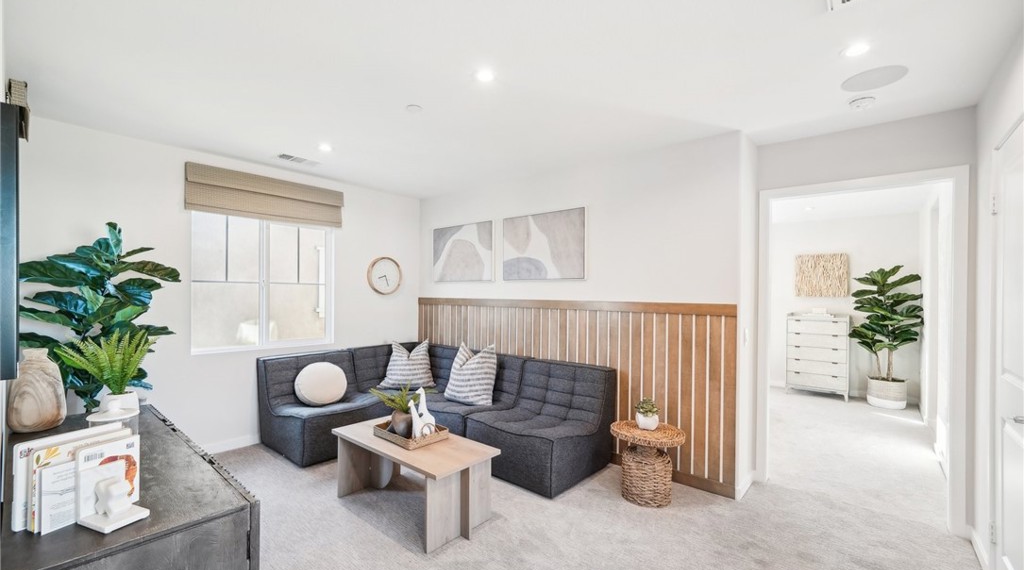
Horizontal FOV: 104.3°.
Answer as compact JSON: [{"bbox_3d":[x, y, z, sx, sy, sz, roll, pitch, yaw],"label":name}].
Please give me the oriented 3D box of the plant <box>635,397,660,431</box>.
[{"bbox_3d":[0.954,0.891,2.778,0.165,0.215,0.165,0,0,40],"label":"plant"}]

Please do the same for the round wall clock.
[{"bbox_3d":[-1.335,-0.095,4.205,0.045,0.405,0.405,0,-1,41],"label":"round wall clock"}]

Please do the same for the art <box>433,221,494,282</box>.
[{"bbox_3d":[-0.553,-0.335,4.280,0.925,0.625,0.040,0,0,39],"label":"art"}]

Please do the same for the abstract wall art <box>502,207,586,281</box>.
[{"bbox_3d":[0.275,-0.335,3.545,0.890,0.605,0.035,0,-1,37],"label":"abstract wall art"}]

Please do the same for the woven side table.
[{"bbox_3d":[0.925,1.215,2.728,0.465,0.445,0.455,0,0,40],"label":"woven side table"}]

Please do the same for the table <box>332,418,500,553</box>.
[{"bbox_3d":[-0.648,1.203,2.550,1.090,0.428,0.485,0,-1,39],"label":"table"}]

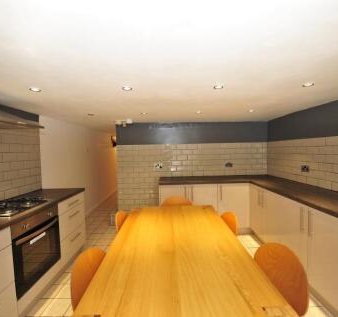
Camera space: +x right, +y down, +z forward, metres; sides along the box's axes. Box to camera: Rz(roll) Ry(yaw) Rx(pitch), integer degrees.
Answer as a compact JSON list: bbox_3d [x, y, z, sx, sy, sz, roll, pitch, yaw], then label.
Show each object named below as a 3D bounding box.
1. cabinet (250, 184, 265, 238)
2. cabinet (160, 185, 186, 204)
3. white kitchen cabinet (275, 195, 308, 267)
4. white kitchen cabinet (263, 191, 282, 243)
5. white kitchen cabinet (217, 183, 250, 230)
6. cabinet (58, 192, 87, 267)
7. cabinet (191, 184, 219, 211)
[{"bbox_3d":[1.555,0.739,2.708,0.575,0.713,0.365,-1,2,0],"label":"cabinet"},{"bbox_3d":[0.078,0.750,3.174,0.453,0.713,0.575,-1,2,0],"label":"cabinet"},{"bbox_3d":[1.557,0.772,1.907,0.575,0.713,0.412,-1,2,0],"label":"white kitchen cabinet"},{"bbox_3d":[1.556,0.755,2.319,0.575,0.713,0.412,-1,2,0],"label":"white kitchen cabinet"},{"bbox_3d":[1.013,0.731,3.176,0.506,0.713,0.575,-1,2,0],"label":"white kitchen cabinet"},{"bbox_3d":[-1.449,0.818,2.260,0.575,0.713,0.597,-1,2,0],"label":"cabinet"},{"bbox_3d":[0.532,0.740,3.175,0.455,0.713,0.575,-1,2,0],"label":"cabinet"}]

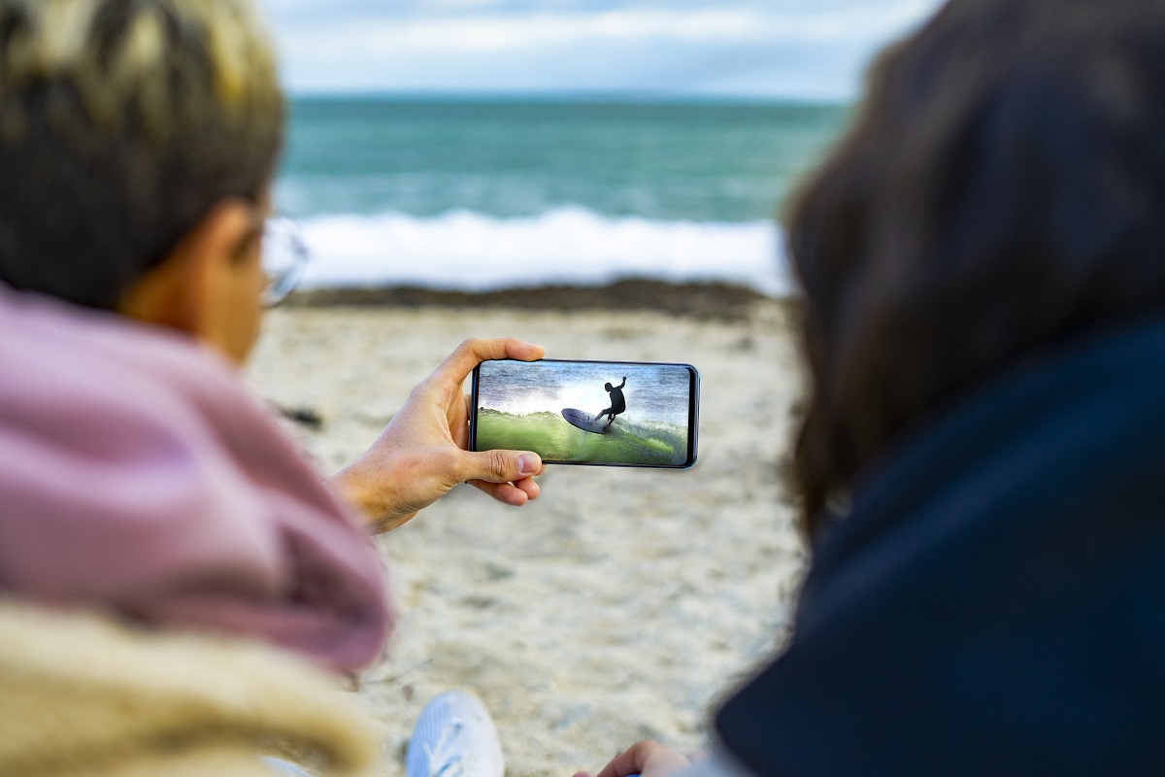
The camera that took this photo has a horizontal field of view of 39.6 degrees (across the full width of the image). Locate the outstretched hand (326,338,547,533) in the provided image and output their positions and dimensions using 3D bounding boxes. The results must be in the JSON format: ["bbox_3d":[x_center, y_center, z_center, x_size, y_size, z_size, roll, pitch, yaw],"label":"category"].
[{"bbox_3d":[-0.103,0.031,1.138,0.148,0.130,0.105,-3,11,-18],"label":"outstretched hand"}]

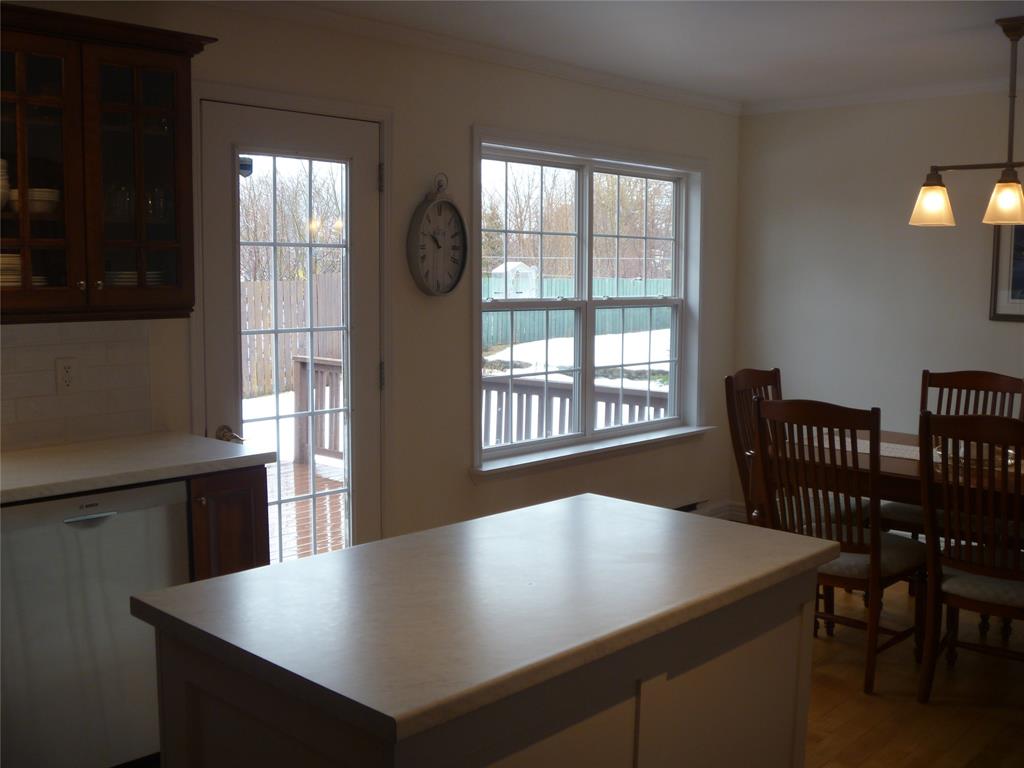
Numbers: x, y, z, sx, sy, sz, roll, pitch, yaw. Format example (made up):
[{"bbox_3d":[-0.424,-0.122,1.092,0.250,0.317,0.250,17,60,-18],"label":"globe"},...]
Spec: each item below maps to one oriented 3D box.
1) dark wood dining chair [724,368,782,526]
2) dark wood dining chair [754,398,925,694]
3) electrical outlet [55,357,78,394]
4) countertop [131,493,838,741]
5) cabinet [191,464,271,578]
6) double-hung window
[{"bbox_3d":[1.297,0.478,4.524,0.589,1.045,0.474,6,8,43],"label":"dark wood dining chair"},{"bbox_3d":[1.240,0.548,3.849,0.474,1.045,0.599,6,8,43],"label":"dark wood dining chair"},{"bbox_3d":[-1.425,-0.024,3.315,0.012,0.118,0.073,6,8,43],"label":"electrical outlet"},{"bbox_3d":[0.021,0.360,1.945,0.685,0.030,1.200,6,8,43],"label":"countertop"},{"bbox_3d":[-1.066,0.669,3.324,0.621,0.884,0.250,6,8,43],"label":"cabinet"},{"bbox_3d":[0.417,-0.416,5.331,0.120,1.463,1.766,6,8,43],"label":"double-hung window"}]

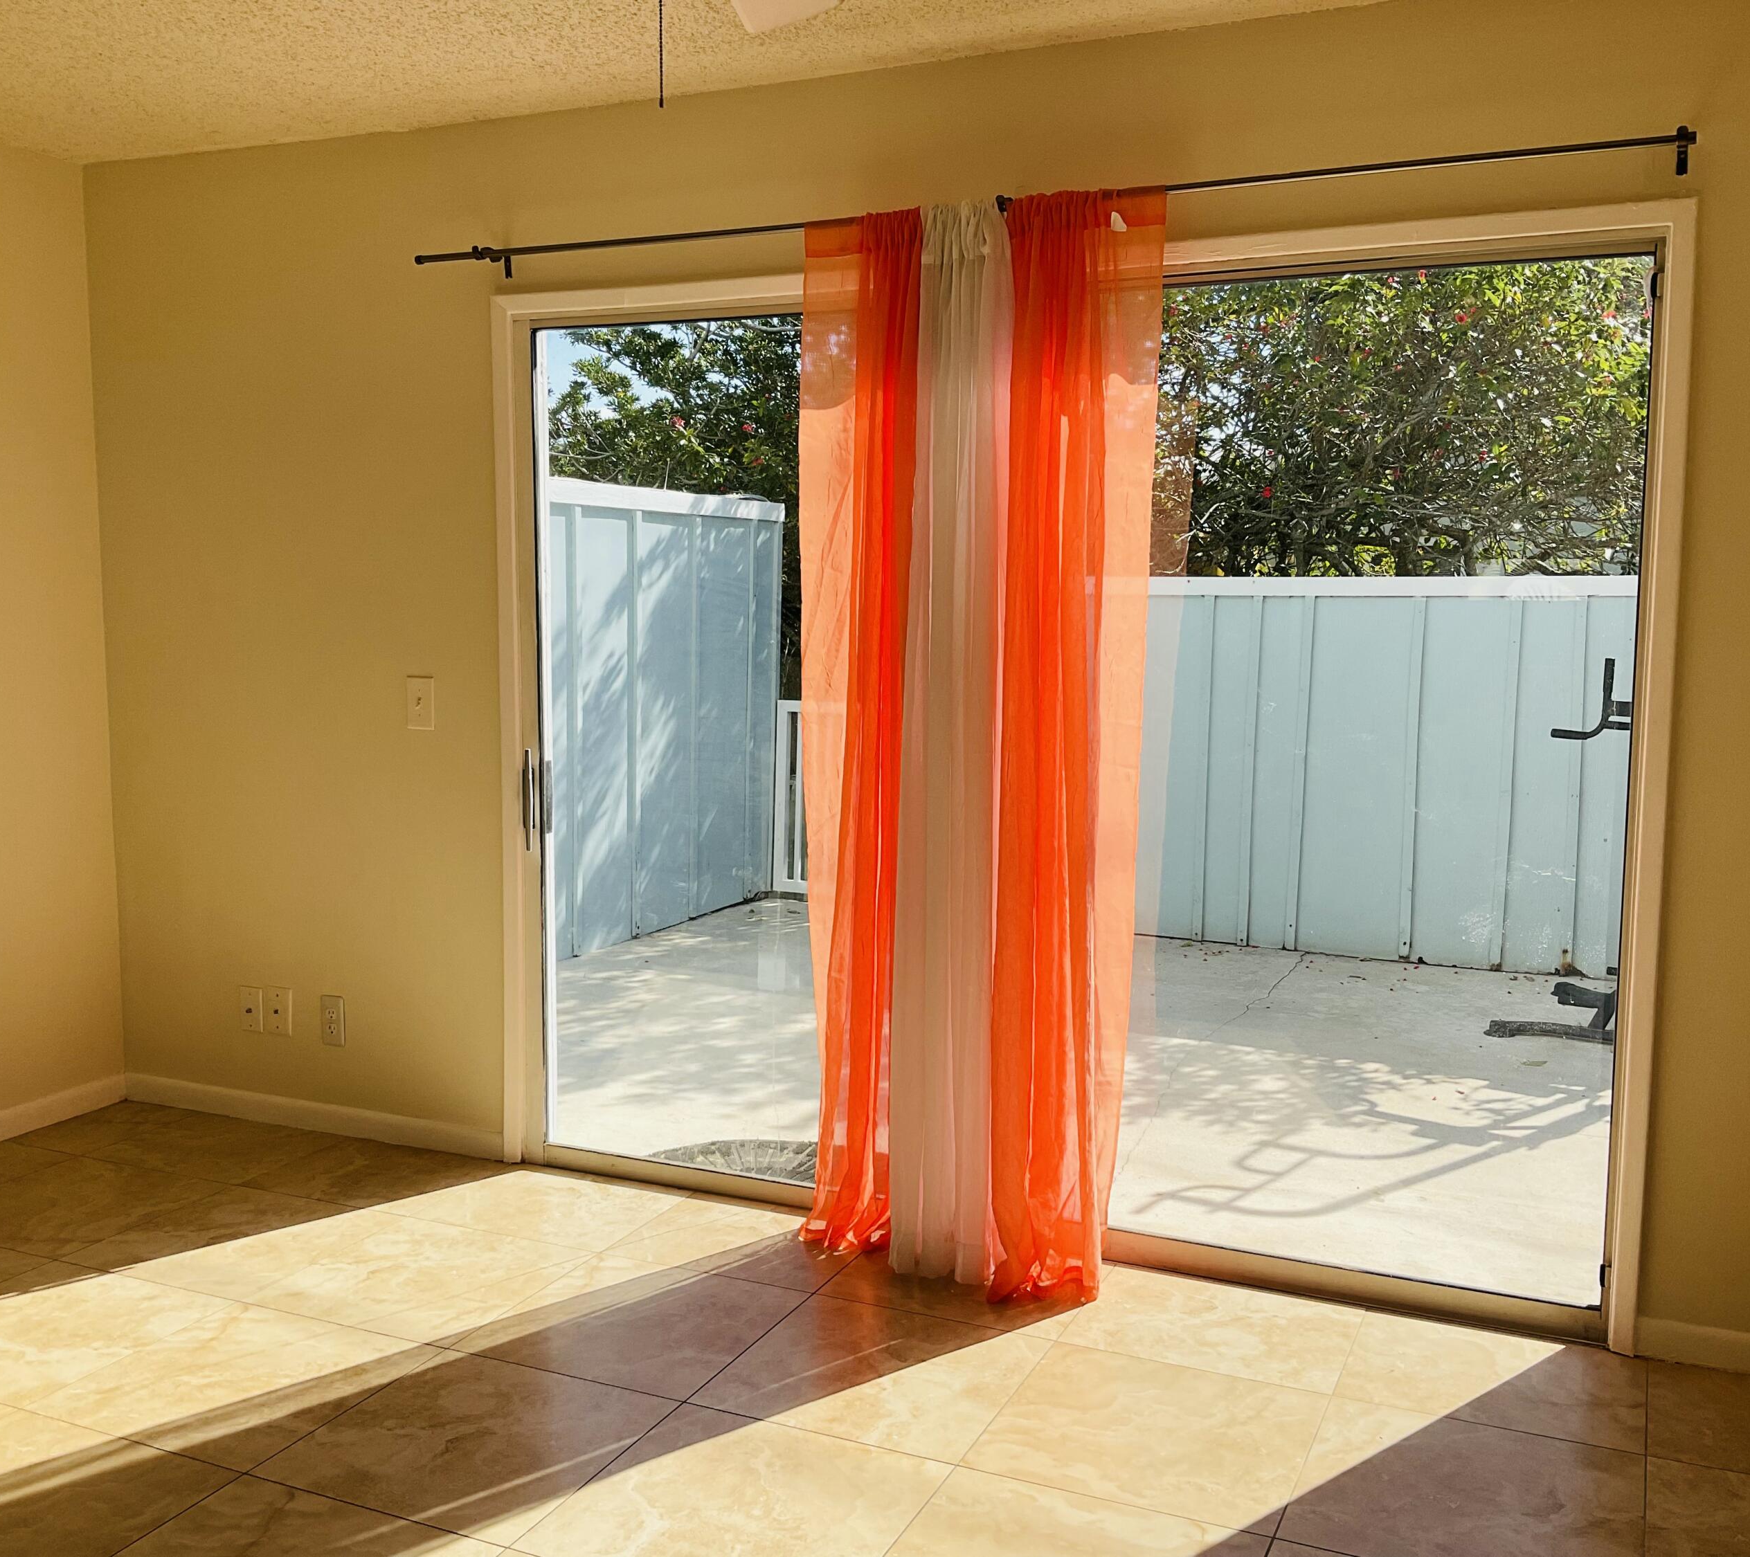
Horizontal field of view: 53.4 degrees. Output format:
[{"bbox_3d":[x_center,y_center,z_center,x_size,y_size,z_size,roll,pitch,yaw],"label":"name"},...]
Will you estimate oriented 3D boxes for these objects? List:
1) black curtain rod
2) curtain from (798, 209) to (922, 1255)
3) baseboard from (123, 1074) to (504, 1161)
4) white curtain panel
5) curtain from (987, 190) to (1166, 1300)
[{"bbox_3d":[0.171,-1.127,3.489,2.670,0.068,0.110,3,7,24],"label":"black curtain rod"},{"bbox_3d":[-0.046,-0.077,3.644,0.275,2.172,0.100,3,7,24],"label":"curtain"},{"bbox_3d":[-1.485,0.879,4.511,1.255,0.071,0.018,3,7,24],"label":"baseboard"},{"bbox_3d":[0.167,-0.064,3.509,0.235,2.167,0.160,3,7,24],"label":"white curtain panel"},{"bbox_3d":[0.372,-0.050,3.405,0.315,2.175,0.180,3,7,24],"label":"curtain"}]

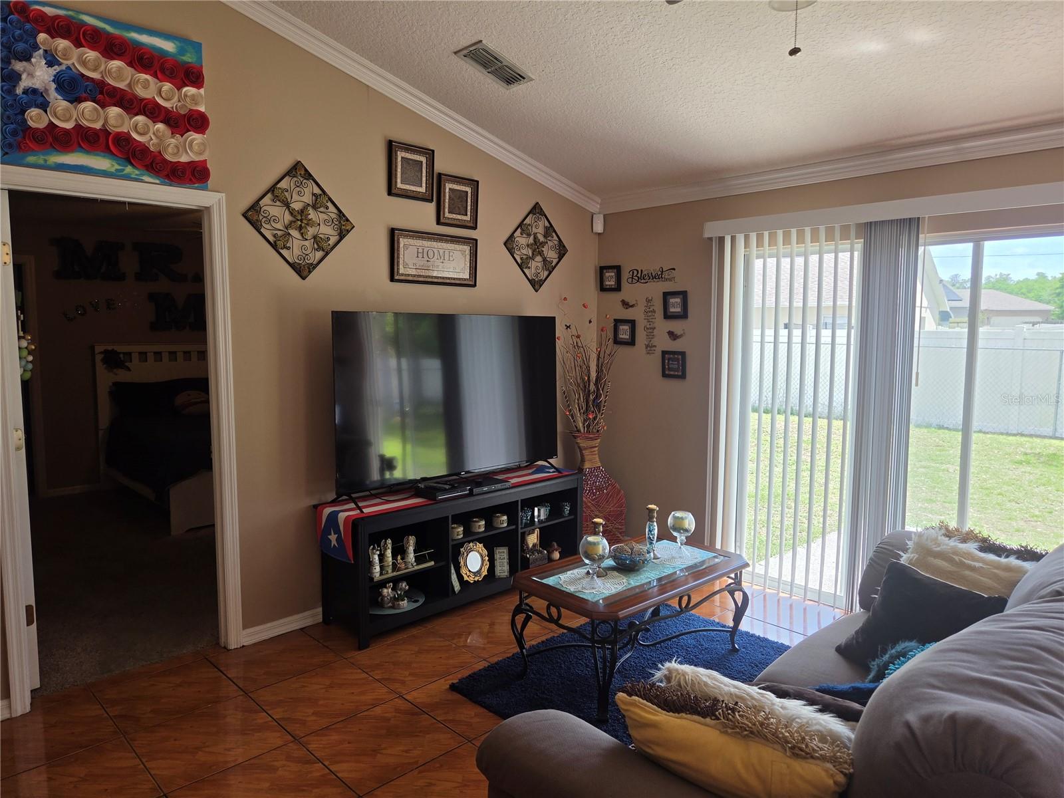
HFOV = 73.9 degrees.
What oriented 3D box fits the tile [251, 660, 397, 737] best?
[{"bbox_3d":[-0.871,1.240,2.956,0.455,0.010,0.455,-5,8,-44],"label":"tile"}]

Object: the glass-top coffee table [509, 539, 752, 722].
[{"bbox_3d":[0.454,0.974,3.175,1.045,0.455,0.620,-5,8,-42],"label":"glass-top coffee table"}]

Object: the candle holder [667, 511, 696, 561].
[{"bbox_3d":[0.695,0.630,3.255,0.125,0.212,0.125,0,6,0],"label":"candle holder"}]

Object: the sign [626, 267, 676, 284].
[{"bbox_3d":[0.787,-0.813,4.660,0.010,0.106,0.405,-5,8,-44],"label":"sign"}]

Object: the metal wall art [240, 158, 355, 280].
[{"bbox_3d":[-1.119,-0.870,3.457,0.583,0.574,0.020,-5,8,-44],"label":"metal wall art"}]

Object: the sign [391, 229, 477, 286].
[{"bbox_3d":[-0.538,-0.791,4.010,0.585,0.283,0.030,-5,8,-44],"label":"sign"}]

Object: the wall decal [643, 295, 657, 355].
[{"bbox_3d":[0.786,-0.487,4.716,0.004,0.390,0.112,-5,8,-44],"label":"wall decal"}]

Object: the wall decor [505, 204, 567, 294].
[{"bbox_3d":[0.043,-0.980,4.580,0.585,0.575,0.020,-5,8,-44],"label":"wall decor"}]

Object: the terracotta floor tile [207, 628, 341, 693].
[{"bbox_3d":[-1.186,1.206,3.274,0.455,0.010,0.455,-5,8,-44],"label":"terracotta floor tile"}]

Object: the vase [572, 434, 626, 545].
[{"bbox_3d":[0.388,0.649,4.730,0.466,0.825,0.466,0,6,0],"label":"vase"}]

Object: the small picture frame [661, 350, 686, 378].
[{"bbox_3d":[0.918,-0.221,4.593,0.020,0.175,0.176,-5,8,-44],"label":"small picture frame"}]

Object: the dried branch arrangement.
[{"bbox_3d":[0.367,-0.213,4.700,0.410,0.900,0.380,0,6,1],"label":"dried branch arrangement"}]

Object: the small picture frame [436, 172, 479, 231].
[{"bbox_3d":[-0.423,-1.136,4.088,0.275,0.288,0.030,-5,8,-44],"label":"small picture frame"}]

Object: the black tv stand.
[{"bbox_3d":[-0.400,0.811,4.019,1.604,0.635,0.418,-5,8,-44],"label":"black tv stand"}]

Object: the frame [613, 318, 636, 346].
[{"bbox_3d":[0.626,-0.457,4.847,0.022,0.177,0.183,-5,8,-44],"label":"frame"}]

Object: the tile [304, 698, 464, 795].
[{"bbox_3d":[-0.553,1.273,2.629,0.455,0.010,0.455,-5,8,-44],"label":"tile"}]

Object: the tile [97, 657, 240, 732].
[{"bbox_3d":[-1.517,1.237,2.965,0.455,0.010,0.455,-5,8,-44],"label":"tile"}]

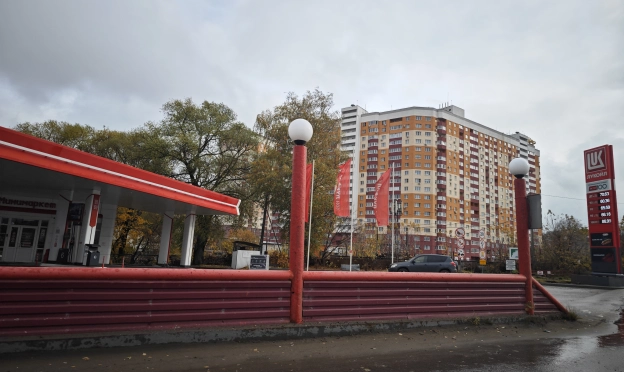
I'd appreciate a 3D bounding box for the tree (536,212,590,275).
[{"bbox_3d":[20.073,4.727,33.477,4.200,5.208,4.000,3,-11,0],"label":"tree"}]

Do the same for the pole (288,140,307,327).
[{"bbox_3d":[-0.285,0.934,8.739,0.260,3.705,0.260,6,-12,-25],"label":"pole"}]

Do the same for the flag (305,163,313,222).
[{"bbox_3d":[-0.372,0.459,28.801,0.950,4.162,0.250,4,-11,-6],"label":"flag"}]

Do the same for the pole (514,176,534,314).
[{"bbox_3d":[5.850,1.607,11.386,0.260,3.672,0.260,6,-12,-25],"label":"pole"}]

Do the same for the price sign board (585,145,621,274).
[{"bbox_3d":[16.084,1.297,23.148,0.380,7.086,1.380,6,-11,-15],"label":"price sign board"}]

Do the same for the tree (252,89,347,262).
[{"bbox_3d":[-0.639,-1.159,41.664,9.000,18.183,8.500,3,-11,0],"label":"tree"}]

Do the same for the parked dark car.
[{"bbox_3d":[7.378,5.411,27.551,4.420,1.690,1.820,1,-11,11],"label":"parked dark car"}]

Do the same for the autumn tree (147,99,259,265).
[{"bbox_3d":[-10.884,-0.740,44.675,11.300,18.305,10.500,3,-11,0],"label":"autumn tree"}]

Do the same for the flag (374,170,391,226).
[{"bbox_3d":[5.073,0.806,29.378,1.150,4.128,0.300,2,-11,6],"label":"flag"}]

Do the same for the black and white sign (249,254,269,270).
[{"bbox_3d":[-3.328,4.885,26.095,1.150,1.035,0.300,2,-11,6],"label":"black and white sign"}]

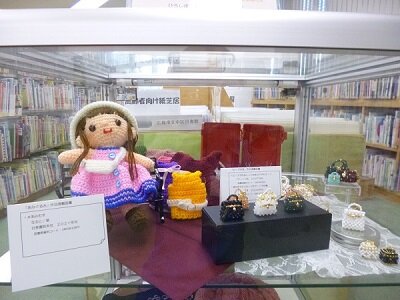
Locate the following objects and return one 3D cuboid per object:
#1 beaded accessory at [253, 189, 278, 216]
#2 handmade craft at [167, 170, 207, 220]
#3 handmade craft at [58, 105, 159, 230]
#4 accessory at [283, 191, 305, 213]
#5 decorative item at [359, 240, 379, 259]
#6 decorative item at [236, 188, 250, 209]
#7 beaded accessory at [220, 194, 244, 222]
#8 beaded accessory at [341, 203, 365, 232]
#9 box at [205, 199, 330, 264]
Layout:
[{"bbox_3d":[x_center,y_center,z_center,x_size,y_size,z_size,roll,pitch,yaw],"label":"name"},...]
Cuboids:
[{"bbox_3d":[0.111,0.088,0.480,0.040,0.043,0.025,-1,10,-8],"label":"beaded accessory"},{"bbox_3d":[-0.032,0.097,0.626,0.089,0.106,0.047,-1,10,-6],"label":"handmade craft"},{"bbox_3d":[-0.186,0.027,0.578,0.196,0.250,0.132,-3,10,-18],"label":"handmade craft"},{"bbox_3d":[0.163,0.090,0.493,0.034,0.036,0.025,-1,10,-8],"label":"accessory"},{"bbox_3d":[0.281,0.166,0.467,0.032,0.027,0.024,3,10,15],"label":"decorative item"},{"bbox_3d":[0.076,0.087,0.507,0.025,0.036,0.017,-2,10,-12],"label":"decorative item"},{"bbox_3d":[0.053,0.094,0.456,0.033,0.041,0.025,-2,10,-12],"label":"beaded accessory"},{"bbox_3d":[0.292,0.126,0.529,0.038,0.050,0.019,3,10,14],"label":"beaded accessory"},{"bbox_3d":[0.118,0.140,0.499,0.209,0.065,0.082,-2,10,-14],"label":"box"}]

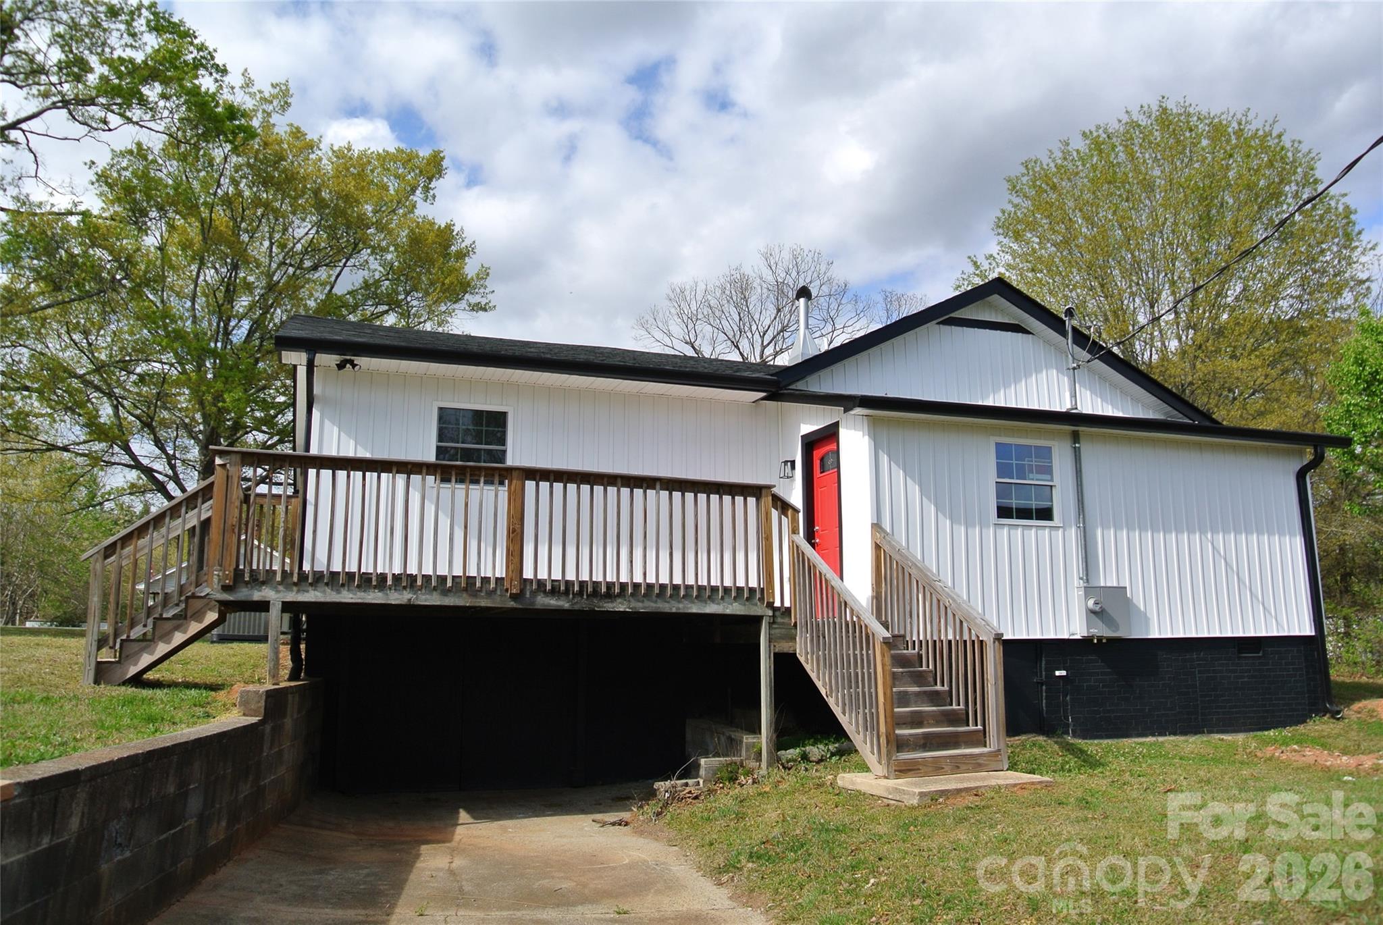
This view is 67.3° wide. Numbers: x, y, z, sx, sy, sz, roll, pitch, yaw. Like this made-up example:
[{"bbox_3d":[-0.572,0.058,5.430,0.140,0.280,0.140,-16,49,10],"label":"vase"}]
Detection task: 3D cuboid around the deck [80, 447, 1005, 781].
[{"bbox_3d":[-1.384,1.419,9.400,7.100,2.580,4.130,3,-10,-20],"label":"deck"}]

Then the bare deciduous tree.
[{"bbox_3d":[3.321,-0.959,37.496,9.645,14.583,9.645,3,-10,-20],"label":"bare deciduous tree"}]

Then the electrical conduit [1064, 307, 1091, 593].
[{"bbox_3d":[4.368,-0.192,11.677,0.150,3.260,0.170,3,-10,-20],"label":"electrical conduit"}]

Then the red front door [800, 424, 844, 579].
[{"bbox_3d":[1.508,0.685,11.712,0.110,2.162,0.942,3,-10,-20],"label":"red front door"}]

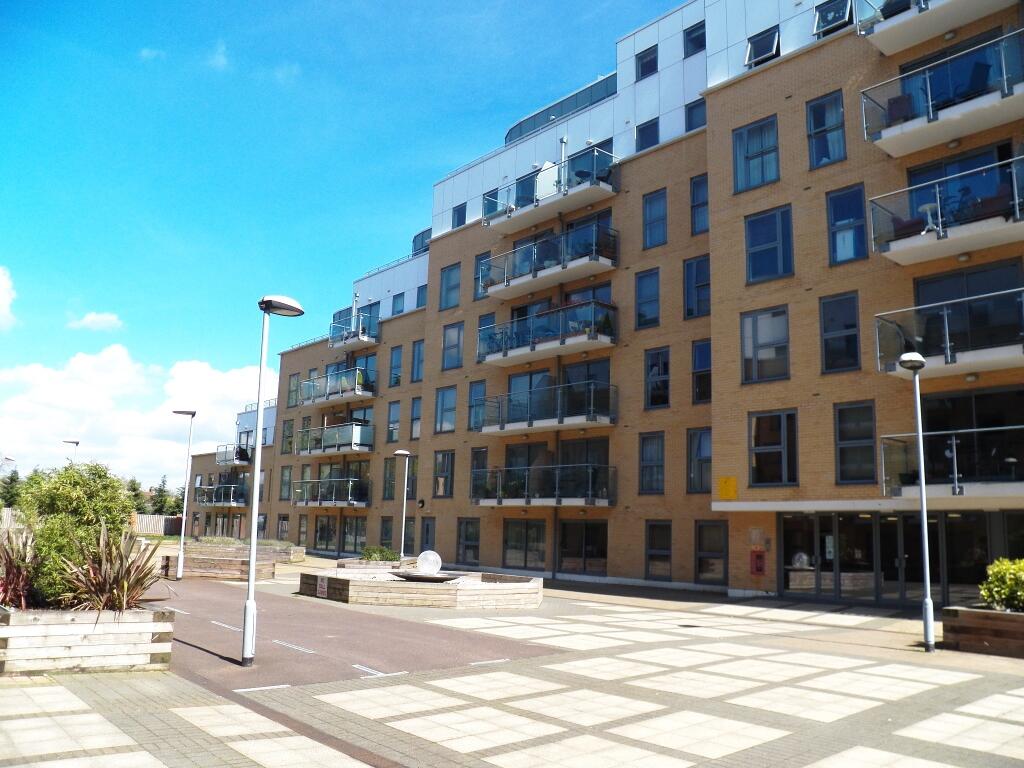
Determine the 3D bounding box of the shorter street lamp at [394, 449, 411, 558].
[{"bbox_3d":[-3.926,4.447,28.905,0.580,4.374,0.360,11,-14,-40],"label":"shorter street lamp"}]

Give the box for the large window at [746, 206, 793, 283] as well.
[{"bbox_3d":[7.224,-3.871,23.203,0.150,1.988,1.426,11,-14,-41],"label":"large window"}]

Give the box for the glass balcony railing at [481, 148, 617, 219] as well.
[{"bbox_3d":[1.438,-7.413,32.477,1.330,1.380,6.250,11,-13,-41],"label":"glass balcony railing"}]

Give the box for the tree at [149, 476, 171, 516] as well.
[{"bbox_3d":[-36.663,12.603,85.674,2.400,6.146,2.400,11,-14,-40],"label":"tree"}]

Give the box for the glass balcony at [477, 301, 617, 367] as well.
[{"bbox_3d":[1.172,-1.732,31.383,1.250,1.450,6.310,10,-13,-41],"label":"glass balcony"}]

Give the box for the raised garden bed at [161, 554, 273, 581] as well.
[{"bbox_3d":[-8.683,5.412,24.233,3.080,0.570,2.000,1,-10,4],"label":"raised garden bed"}]

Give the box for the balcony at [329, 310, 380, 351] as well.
[{"bbox_3d":[-8.408,-2.671,44.495,1.250,1.500,3.200,11,-14,-40],"label":"balcony"}]

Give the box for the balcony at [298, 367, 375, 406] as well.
[{"bbox_3d":[-9.501,0.270,45.090,1.250,1.370,6.250,11,-14,-40],"label":"balcony"}]

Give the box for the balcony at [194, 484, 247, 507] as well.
[{"bbox_3d":[-20.240,7.908,57.769,1.250,1.410,6.134,10,-13,-39],"label":"balcony"}]

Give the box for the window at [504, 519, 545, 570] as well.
[{"bbox_3d":[0.487,6.137,31.721,0.120,1.880,2.390,11,-13,-41],"label":"window"}]

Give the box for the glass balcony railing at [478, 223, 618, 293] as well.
[{"bbox_3d":[1.300,-4.577,32.036,1.185,1.390,6.625,8,-11,-39],"label":"glass balcony railing"}]

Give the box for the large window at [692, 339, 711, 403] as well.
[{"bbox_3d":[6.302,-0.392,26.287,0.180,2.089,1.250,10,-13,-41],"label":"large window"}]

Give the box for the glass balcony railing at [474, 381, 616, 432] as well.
[{"bbox_3d":[1.086,1.019,31.372,1.141,1.380,6.806,8,-11,-39],"label":"glass balcony railing"}]

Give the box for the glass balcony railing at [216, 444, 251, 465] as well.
[{"bbox_3d":[-19.753,5.088,58.883,1.300,1.360,3.100,11,-14,-41],"label":"glass balcony railing"}]

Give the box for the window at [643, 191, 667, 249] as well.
[{"bbox_3d":[5.004,-5.715,28.758,0.130,2.067,1.014,11,-14,-40],"label":"window"}]

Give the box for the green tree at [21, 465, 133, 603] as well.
[{"bbox_3d":[-5.263,1.819,10.009,1.370,1.770,1.330,2,-10,0],"label":"green tree"}]

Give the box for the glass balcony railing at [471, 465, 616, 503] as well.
[{"bbox_3d":[0.997,3.814,30.433,1.250,1.410,6.350,10,-13,-41],"label":"glass balcony railing"}]

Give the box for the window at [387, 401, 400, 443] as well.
[{"bbox_3d":[-5.948,1.936,42.063,0.120,2.050,1.040,8,-11,-39],"label":"window"}]

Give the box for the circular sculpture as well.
[{"bbox_3d":[-2.050,4.445,20.627,0.630,0.630,0.630,3,-10,-6],"label":"circular sculpture"}]

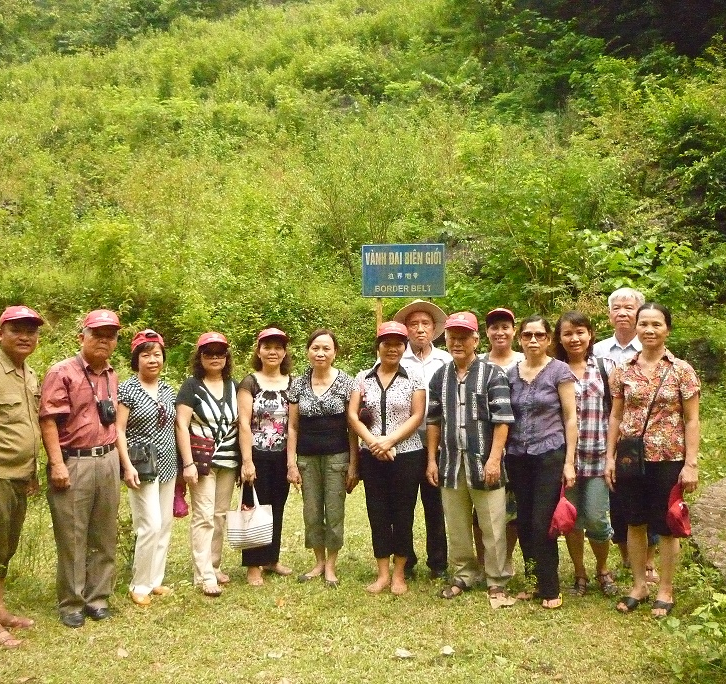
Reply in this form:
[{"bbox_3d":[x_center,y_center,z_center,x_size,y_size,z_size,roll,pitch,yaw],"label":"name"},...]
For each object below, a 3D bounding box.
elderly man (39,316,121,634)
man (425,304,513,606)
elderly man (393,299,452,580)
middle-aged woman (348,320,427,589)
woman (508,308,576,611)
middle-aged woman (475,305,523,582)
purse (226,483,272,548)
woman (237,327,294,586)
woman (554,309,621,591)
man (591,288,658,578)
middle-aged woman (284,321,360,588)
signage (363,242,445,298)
[{"bbox_3d":[-1.540,0.667,4.736,0.470,1.670,0.330,-1,0,-35],"label":"elderly man"},{"bbox_3d":[0.616,0.630,4.976,0.520,1.610,0.330,0,0,20],"label":"man"},{"bbox_3d":[0.334,0.592,5.420,0.520,1.727,0.360,1,1,-2],"label":"elderly man"},{"bbox_3d":[0.144,0.671,5.120,0.460,1.584,0.310,1,1,14],"label":"middle-aged woman"},{"bbox_3d":[1.008,0.657,4.880,0.460,1.611,0.330,1,1,32],"label":"woman"},{"bbox_3d":[0.845,0.603,5.376,0.430,1.610,0.300,0,0,9],"label":"middle-aged woman"},{"bbox_3d":[-0.689,1.069,5.280,0.280,0.390,0.120,0,0,-18],"label":"purse"},{"bbox_3d":[-0.596,0.694,5.476,0.430,1.555,0.300,0,0,-14],"label":"woman"},{"bbox_3d":[1.302,0.635,5.020,0.440,1.623,0.330,1,1,25],"label":"woman"},{"bbox_3d":[1.597,0.535,5.266,0.490,1.700,0.310,0,0,18],"label":"man"},{"bbox_3d":[-0.246,0.689,5.280,0.460,1.543,0.300,1,1,-2],"label":"middle-aged woman"},{"bbox_3d":[0.326,-0.572,7.000,0.664,0.423,0.030,1,1,5],"label":"signage"}]

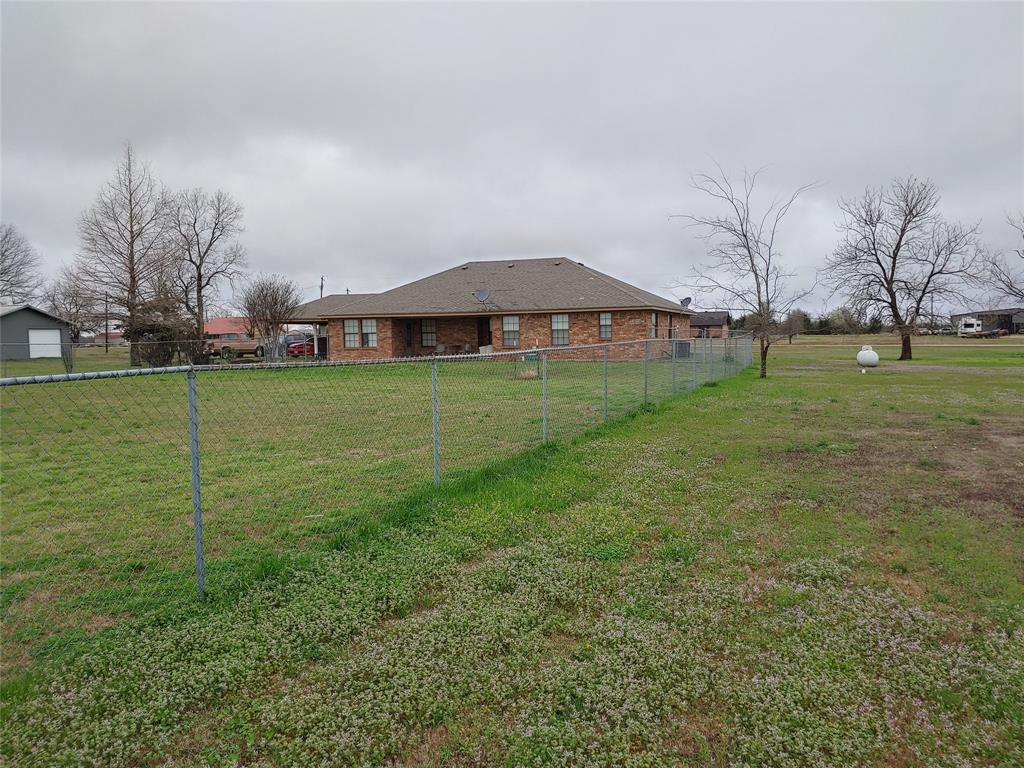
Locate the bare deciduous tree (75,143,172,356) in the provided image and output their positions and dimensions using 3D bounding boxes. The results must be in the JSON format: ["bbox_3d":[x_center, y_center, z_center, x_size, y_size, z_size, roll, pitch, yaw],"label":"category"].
[{"bbox_3d":[-21.014,-7.032,40.000,5.300,12.060,5.300,-1,4,0],"label":"bare deciduous tree"}]

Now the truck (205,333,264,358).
[{"bbox_3d":[-19.478,-2.693,52.000,1.950,1.780,5.300,1,4,23],"label":"truck"}]

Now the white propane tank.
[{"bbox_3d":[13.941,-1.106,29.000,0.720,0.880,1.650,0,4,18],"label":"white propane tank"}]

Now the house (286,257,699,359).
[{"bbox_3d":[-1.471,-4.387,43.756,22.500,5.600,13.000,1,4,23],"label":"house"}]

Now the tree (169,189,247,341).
[{"bbox_3d":[-19.147,-6.980,46.500,4.900,10.630,4.900,-1,4,0],"label":"tree"}]

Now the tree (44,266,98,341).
[{"bbox_3d":[-52.538,-9.312,88.000,6.660,9.340,6.660,-1,4,0],"label":"tree"}]

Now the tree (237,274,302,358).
[{"bbox_3d":[-14.593,-4.017,44.500,3.970,5.150,3.850,-1,4,0],"label":"tree"}]

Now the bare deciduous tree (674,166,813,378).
[{"bbox_3d":[6.981,-3.370,22.300,4.040,6.380,3.830,-1,4,0],"label":"bare deciduous tree"}]

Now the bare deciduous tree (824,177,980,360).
[{"bbox_3d":[17.426,-5.154,33.000,6.820,8.210,6.480,-1,4,0],"label":"bare deciduous tree"}]

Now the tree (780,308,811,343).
[{"bbox_3d":[28.753,-5.882,75.000,3.040,3.550,3.040,-1,4,0],"label":"tree"}]

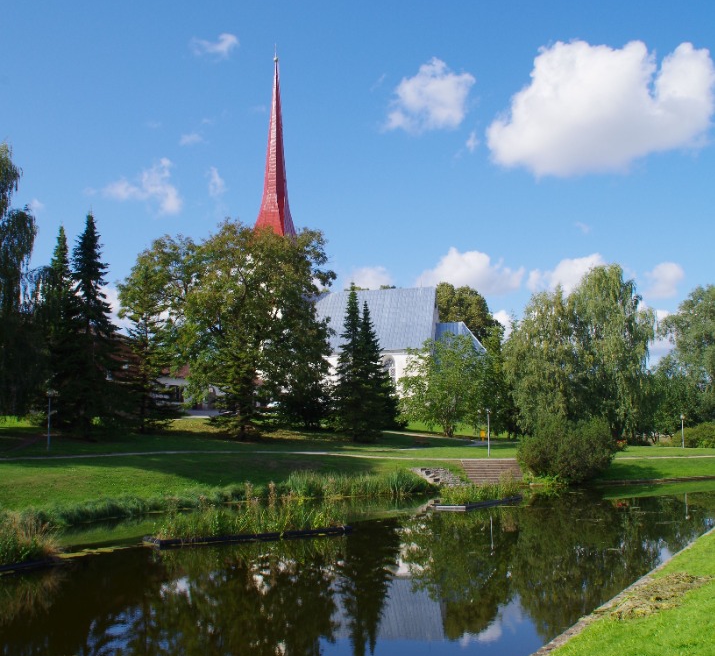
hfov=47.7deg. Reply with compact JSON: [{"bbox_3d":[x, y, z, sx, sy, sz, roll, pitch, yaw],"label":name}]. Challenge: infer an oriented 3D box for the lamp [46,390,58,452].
[{"bbox_3d":[-16.704,5.098,44.263,0.500,3.295,0.500,-1,-8,0],"label":"lamp"}]

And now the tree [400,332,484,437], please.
[{"bbox_3d":[8.511,5.594,79.991,8.200,10.392,8.200,-1,-8,0],"label":"tree"}]

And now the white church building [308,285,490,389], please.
[{"bbox_3d":[5.181,3.196,113.168,27.500,17.462,14.200,-3,-8,13],"label":"white church building"}]

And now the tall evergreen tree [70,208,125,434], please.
[{"bbox_3d":[-17.848,-0.354,54.638,4.000,15.383,4.000,-1,-8,0],"label":"tall evergreen tree"}]

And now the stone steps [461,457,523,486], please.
[{"bbox_3d":[9.196,9.770,54.647,3.900,1.600,3.300,-1,-8,-3],"label":"stone steps"}]

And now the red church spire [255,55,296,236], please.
[{"bbox_3d":[-12.425,-27.912,123.196,5.700,29.909,5.700,-3,-8,13],"label":"red church spire"}]

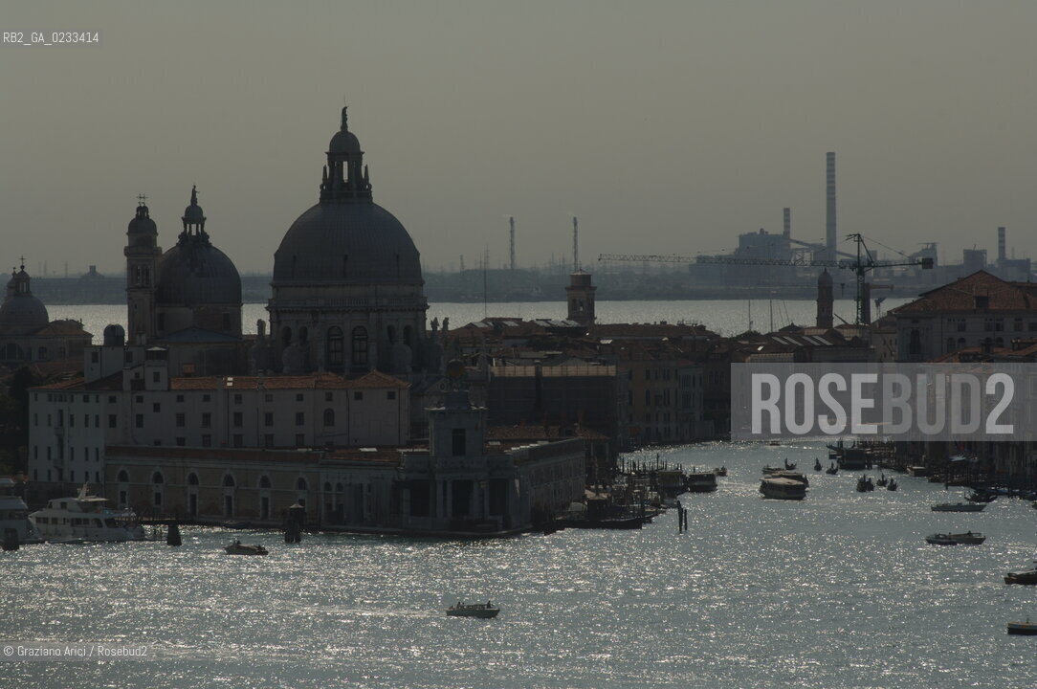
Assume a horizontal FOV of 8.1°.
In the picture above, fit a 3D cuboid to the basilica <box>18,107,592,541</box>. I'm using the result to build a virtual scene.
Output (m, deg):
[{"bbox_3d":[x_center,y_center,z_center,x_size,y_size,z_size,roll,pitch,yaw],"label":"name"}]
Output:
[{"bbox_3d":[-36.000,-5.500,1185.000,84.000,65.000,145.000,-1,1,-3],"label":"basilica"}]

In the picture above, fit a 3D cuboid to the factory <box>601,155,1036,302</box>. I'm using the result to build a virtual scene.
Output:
[{"bbox_3d":[335.000,-131.000,8000.000,435.000,155.000,260.000,-1,1,0],"label":"factory"}]

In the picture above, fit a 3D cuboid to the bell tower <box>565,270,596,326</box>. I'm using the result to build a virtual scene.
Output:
[{"bbox_3d":[15.800,-1.500,1880.000,7.000,35.500,7.000,0,1,10],"label":"bell tower"}]

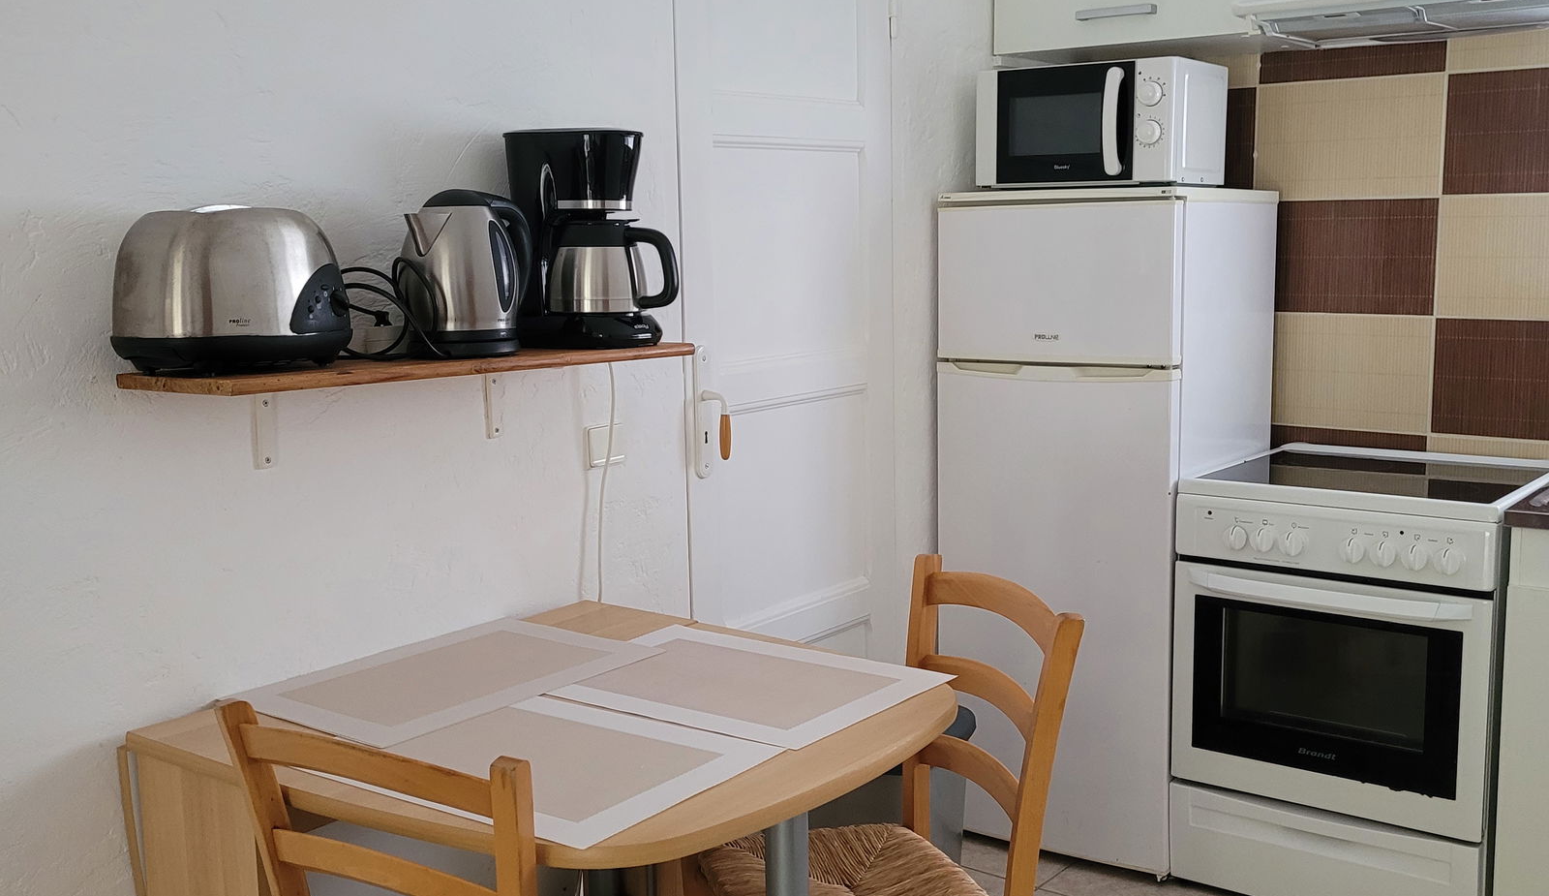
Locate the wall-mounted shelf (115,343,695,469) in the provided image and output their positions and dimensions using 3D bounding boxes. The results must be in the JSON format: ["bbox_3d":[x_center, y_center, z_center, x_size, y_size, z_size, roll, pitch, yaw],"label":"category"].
[{"bbox_3d":[-0.468,-0.058,2.167,0.250,0.149,0.801,5,10,38],"label":"wall-mounted shelf"}]

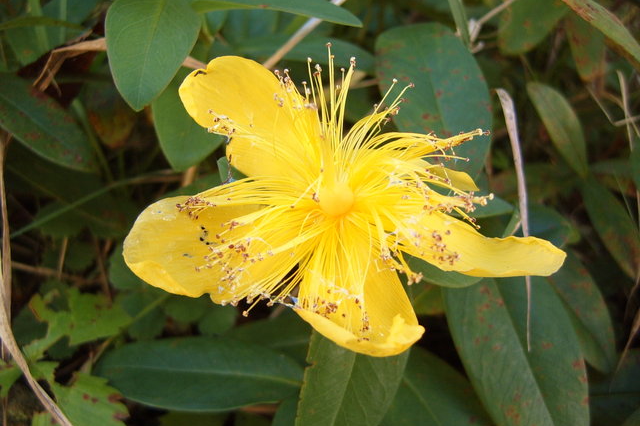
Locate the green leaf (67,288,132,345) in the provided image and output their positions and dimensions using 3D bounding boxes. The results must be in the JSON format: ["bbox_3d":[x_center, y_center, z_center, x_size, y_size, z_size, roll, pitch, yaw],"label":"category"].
[{"bbox_3d":[-0.070,0.033,0.215,0.021,0.005,0.018,-22,62,-12],"label":"green leaf"}]

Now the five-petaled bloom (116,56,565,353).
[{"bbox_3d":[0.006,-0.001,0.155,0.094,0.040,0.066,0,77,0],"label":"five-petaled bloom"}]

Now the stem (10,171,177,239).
[{"bbox_3d":[-0.076,-0.003,0.230,0.058,0.006,0.007,-21,74,0],"label":"stem"}]

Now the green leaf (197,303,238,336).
[{"bbox_3d":[-0.034,0.035,0.225,0.015,0.004,0.013,0,60,0],"label":"green leaf"}]

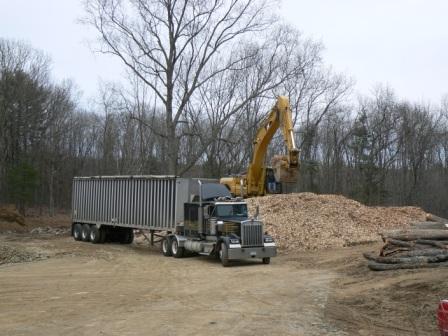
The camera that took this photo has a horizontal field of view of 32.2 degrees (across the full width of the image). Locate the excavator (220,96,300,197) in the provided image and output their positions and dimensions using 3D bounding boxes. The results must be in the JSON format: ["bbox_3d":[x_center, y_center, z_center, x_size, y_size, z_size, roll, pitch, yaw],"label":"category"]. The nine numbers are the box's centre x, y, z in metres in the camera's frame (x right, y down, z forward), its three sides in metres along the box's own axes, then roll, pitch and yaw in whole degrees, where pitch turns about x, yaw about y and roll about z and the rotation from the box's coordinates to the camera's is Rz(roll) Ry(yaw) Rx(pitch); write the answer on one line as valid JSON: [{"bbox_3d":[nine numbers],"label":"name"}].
[{"bbox_3d":[2.550,-0.750,52.800,3.200,7.900,7.600,1,-1,-37],"label":"excavator"}]

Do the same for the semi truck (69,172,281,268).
[{"bbox_3d":[-3.437,2.520,42.530,2.900,4.100,19.315,1,-1,-32],"label":"semi truck"}]

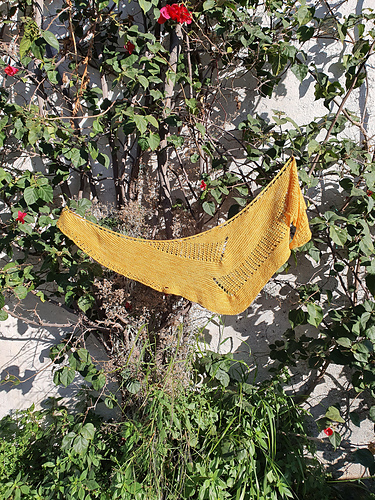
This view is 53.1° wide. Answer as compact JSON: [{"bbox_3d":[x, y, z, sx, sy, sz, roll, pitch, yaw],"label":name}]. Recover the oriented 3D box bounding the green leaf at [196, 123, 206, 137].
[{"bbox_3d":[0.070,-0.603,1.880,0.050,0.070,0.025,0,4,0],"label":"green leaf"}]

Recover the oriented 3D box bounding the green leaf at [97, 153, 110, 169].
[{"bbox_3d":[-0.419,-0.446,1.880,0.055,0.089,0.040,-24,-14,-6],"label":"green leaf"}]

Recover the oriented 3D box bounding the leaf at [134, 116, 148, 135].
[{"bbox_3d":[-0.224,-0.610,1.830,0.063,0.102,0.030,-14,-19,-5],"label":"leaf"}]

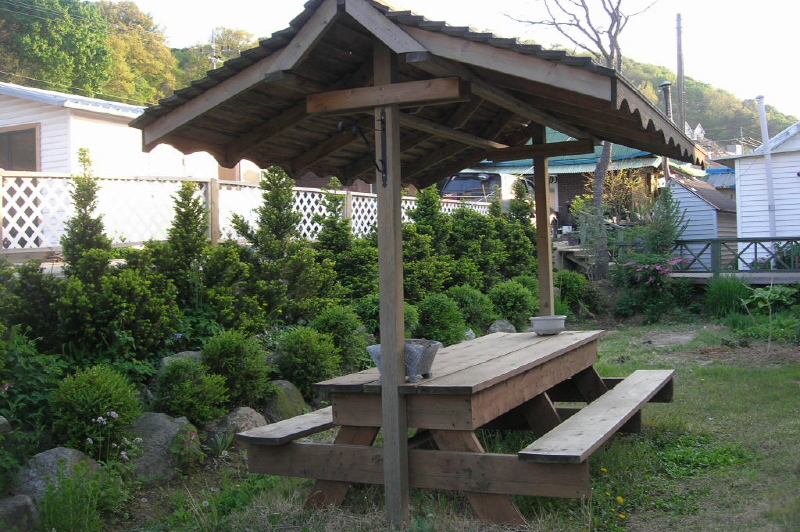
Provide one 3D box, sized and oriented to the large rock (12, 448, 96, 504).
[{"bbox_3d":[-2.158,1.325,5.500,0.570,0.380,0.450,-2,0,-21],"label":"large rock"}]

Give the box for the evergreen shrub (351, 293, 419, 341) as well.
[{"bbox_3d":[-0.169,0.607,9.600,0.700,0.640,0.680,-2,0,0],"label":"evergreen shrub"}]

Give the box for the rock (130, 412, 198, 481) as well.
[{"bbox_3d":[-1.502,1.157,5.600,0.450,0.450,0.420,-2,0,25],"label":"rock"}]

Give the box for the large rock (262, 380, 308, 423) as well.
[{"bbox_3d":[-1.019,1.222,7.750,0.460,0.430,0.420,-2,0,-7],"label":"large rock"}]

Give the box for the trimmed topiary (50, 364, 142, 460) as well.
[{"bbox_3d":[-2.074,1.001,6.000,0.630,0.660,0.620,-2,0,-19],"label":"trimmed topiary"}]

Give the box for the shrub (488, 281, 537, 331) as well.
[{"bbox_3d":[1.563,0.577,12.200,0.670,0.740,0.670,-2,0,7],"label":"shrub"}]

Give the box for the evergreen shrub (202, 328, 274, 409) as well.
[{"bbox_3d":[-1.306,0.837,7.100,0.580,0.630,0.580,-2,0,0],"label":"evergreen shrub"}]

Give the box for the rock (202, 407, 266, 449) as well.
[{"bbox_3d":[-1.300,1.277,6.900,0.500,0.350,0.420,-2,0,-11],"label":"rock"}]

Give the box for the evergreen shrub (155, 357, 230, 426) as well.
[{"bbox_3d":[-1.430,0.870,6.020,0.480,0.480,0.480,-2,0,-11],"label":"evergreen shrub"}]

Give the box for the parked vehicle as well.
[{"bbox_3d":[2.921,-1.459,24.655,1.780,1.900,4.600,-2,0,27],"label":"parked vehicle"}]

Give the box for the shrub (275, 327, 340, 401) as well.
[{"bbox_3d":[-0.843,0.888,8.000,0.600,0.660,0.600,-2,0,0],"label":"shrub"}]

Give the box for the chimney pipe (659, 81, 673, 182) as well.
[{"bbox_3d":[6.664,-3.369,22.000,0.300,2.550,0.300,-2,0,25],"label":"chimney pipe"}]

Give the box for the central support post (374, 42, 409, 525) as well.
[{"bbox_3d":[-0.044,0.091,4.672,0.094,2.548,0.094,-2,0,25],"label":"central support post"}]

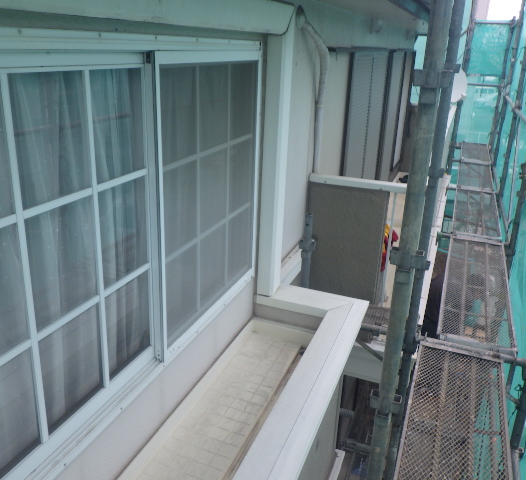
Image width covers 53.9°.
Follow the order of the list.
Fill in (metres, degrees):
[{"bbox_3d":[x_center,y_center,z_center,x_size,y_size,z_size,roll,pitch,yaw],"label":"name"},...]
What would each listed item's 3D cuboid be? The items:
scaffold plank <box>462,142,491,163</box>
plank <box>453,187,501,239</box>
[{"bbox_3d":[3.440,-1.398,8.386,0.430,0.050,1.740,10,22,19],"label":"scaffold plank"},{"bbox_3d":[2.116,-0.271,5.149,0.402,0.045,1.780,10,22,19],"label":"plank"}]

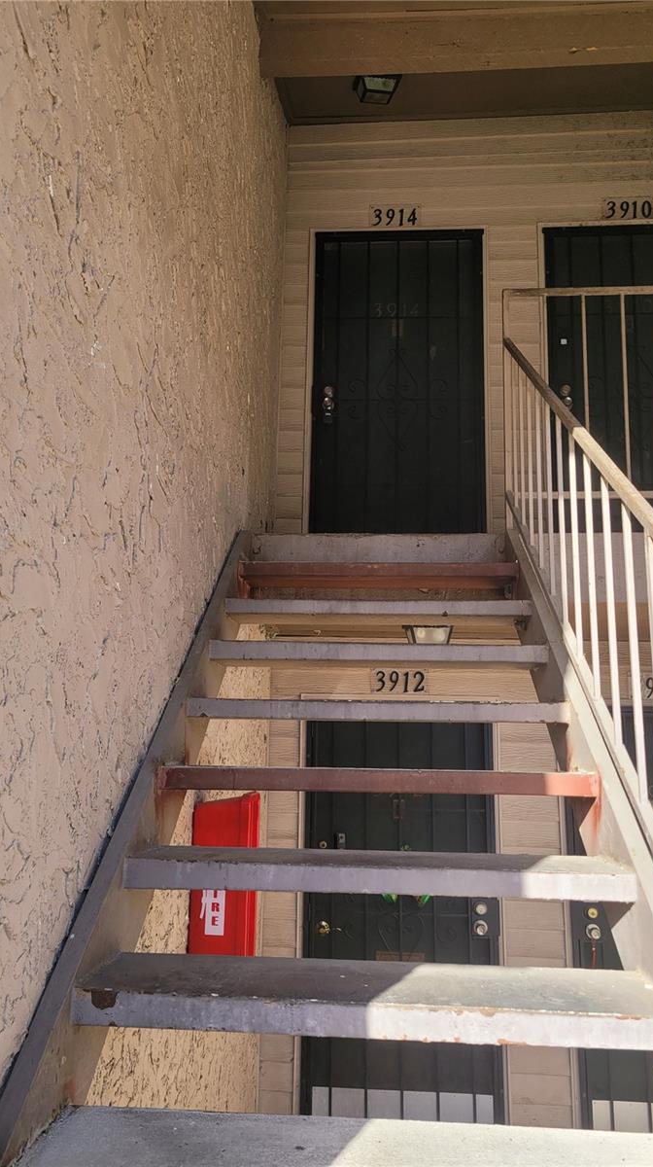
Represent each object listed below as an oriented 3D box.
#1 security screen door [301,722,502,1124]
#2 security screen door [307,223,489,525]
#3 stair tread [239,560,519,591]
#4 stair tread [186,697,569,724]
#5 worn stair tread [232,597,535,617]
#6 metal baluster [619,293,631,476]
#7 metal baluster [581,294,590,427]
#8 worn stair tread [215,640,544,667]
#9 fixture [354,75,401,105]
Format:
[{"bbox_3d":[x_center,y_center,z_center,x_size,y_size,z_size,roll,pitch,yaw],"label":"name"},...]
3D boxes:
[{"bbox_3d":[0.364,1.606,4.322,0.952,2.017,0.060,0,-10,4],"label":"security screen door"},{"bbox_3d":[0.393,-0.988,4.784,0.945,2.030,0.055,0,-11,3],"label":"security screen door"},{"bbox_3d":[0.195,-0.024,3.326,1.001,0.051,0.274,0,-10,4],"label":"stair tread"},{"bbox_3d":[0.141,0.355,2.441,1.001,0.051,0.274,0,-10,4],"label":"stair tread"},{"bbox_3d":[0.175,0.105,3.039,1.010,0.053,0.270,0,-11,3],"label":"worn stair tread"},{"bbox_3d":[1.209,-0.776,3.538,0.016,0.838,0.016,0,-10,4],"label":"metal baluster"},{"bbox_3d":[1.055,-0.776,3.550,0.016,0.838,0.016,0,-10,4],"label":"metal baluster"},{"bbox_3d":[0.158,0.232,2.752,1.010,0.053,0.270,0,-11,3],"label":"worn stair tread"},{"bbox_3d":[0.265,-2.583,4.535,0.220,0.125,0.220,-1,7,-8],"label":"fixture"}]

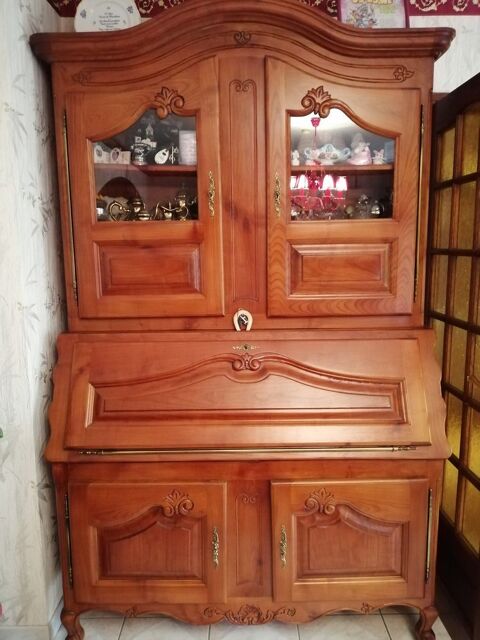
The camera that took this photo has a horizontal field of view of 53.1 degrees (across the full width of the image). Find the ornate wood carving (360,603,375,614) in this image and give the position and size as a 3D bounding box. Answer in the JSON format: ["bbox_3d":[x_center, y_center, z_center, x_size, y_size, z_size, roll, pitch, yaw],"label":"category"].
[{"bbox_3d":[0.461,1.044,1.739,0.051,0.048,0.018,-1,8,1],"label":"ornate wood carving"}]

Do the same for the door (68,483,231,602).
[{"bbox_3d":[-0.322,0.791,1.720,0.552,0.462,0.032,-1,8,1],"label":"door"}]

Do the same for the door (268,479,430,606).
[{"bbox_3d":[0.386,0.780,1.712,0.546,0.459,0.032,-1,8,1],"label":"door"}]

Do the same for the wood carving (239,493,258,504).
[{"bbox_3d":[0.030,0.631,1.700,0.071,0.045,0.014,-1,8,1],"label":"wood carving"}]

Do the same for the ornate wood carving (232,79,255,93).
[{"bbox_3d":[0.012,-0.808,1.657,0.076,0.046,0.014,-1,8,1],"label":"ornate wood carving"}]

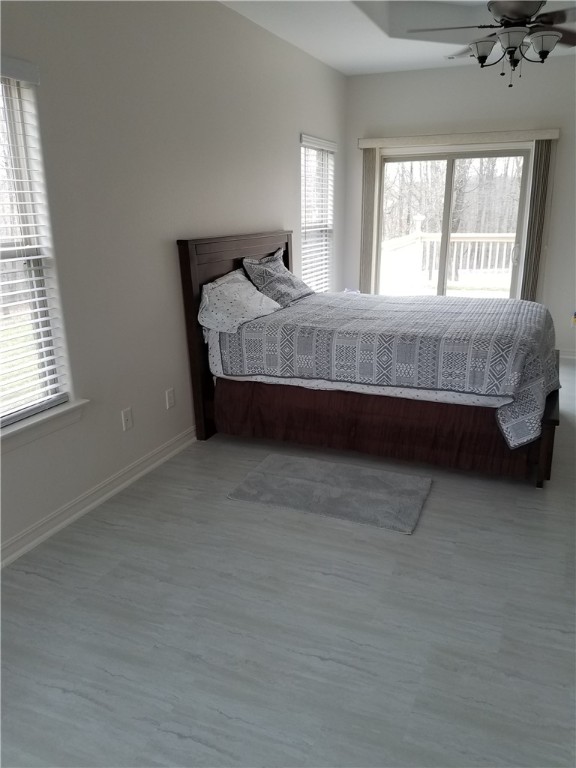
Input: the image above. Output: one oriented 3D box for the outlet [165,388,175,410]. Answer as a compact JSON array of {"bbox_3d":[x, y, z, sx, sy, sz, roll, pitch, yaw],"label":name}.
[{"bbox_3d":[-0.726,0.093,3.556,0.010,0.117,0.071,6,18,22],"label":"outlet"}]

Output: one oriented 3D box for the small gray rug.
[{"bbox_3d":[0.239,0.566,3.163,0.980,0.016,0.615,6,18,22],"label":"small gray rug"}]

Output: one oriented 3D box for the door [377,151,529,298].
[{"bbox_3d":[1.655,-1.368,6.038,1.496,2.029,0.102,6,18,22],"label":"door"}]

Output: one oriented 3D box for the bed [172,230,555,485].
[{"bbox_3d":[0.678,-0.354,3.962,2.175,1.307,1.621,6,18,22],"label":"bed"}]

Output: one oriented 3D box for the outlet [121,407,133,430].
[{"bbox_3d":[-0.889,0.198,3.187,0.010,0.117,0.071,6,18,22],"label":"outlet"}]

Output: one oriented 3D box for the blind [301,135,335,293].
[{"bbox_3d":[0.304,-1.573,5.629,0.073,1.475,0.934,6,18,22],"label":"blind"}]

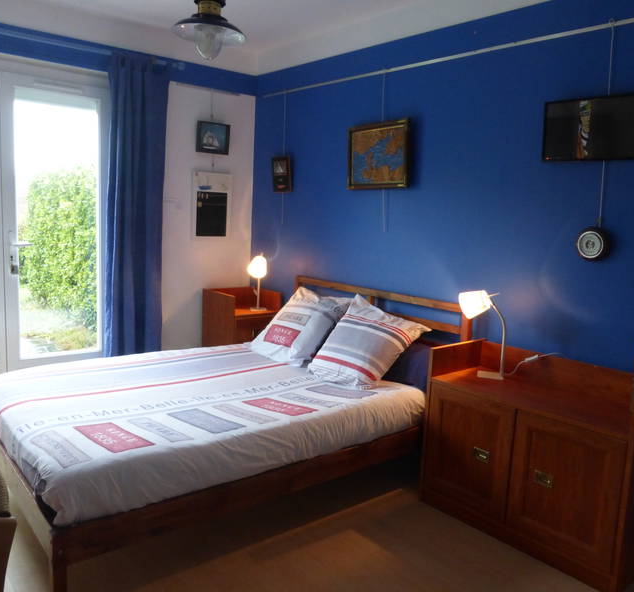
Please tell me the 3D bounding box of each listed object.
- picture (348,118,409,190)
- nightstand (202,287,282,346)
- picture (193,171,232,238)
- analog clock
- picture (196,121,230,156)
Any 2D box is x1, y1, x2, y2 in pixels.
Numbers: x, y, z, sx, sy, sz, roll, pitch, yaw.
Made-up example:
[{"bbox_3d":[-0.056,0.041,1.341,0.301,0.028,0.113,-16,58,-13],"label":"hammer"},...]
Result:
[{"bbox_3d":[0.372,-0.843,3.459,0.035,0.386,0.498,-4,11,-40],"label":"picture"},{"bbox_3d":[-0.585,0.333,4.397,0.425,0.746,0.460,-4,11,-40],"label":"nightstand"},{"bbox_3d":[-0.795,-0.684,4.335,0.327,0.491,0.020,-4,11,-40],"label":"picture"},{"bbox_3d":[1.204,-0.229,2.502,0.040,0.143,0.143,-4,11,-40],"label":"analog clock"},{"bbox_3d":[-0.775,-1.173,4.258,0.276,0.224,0.025,-4,11,-40],"label":"picture"}]

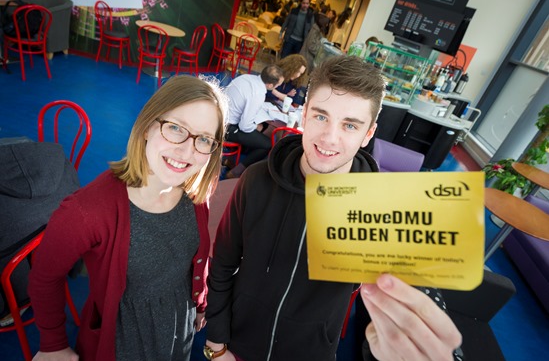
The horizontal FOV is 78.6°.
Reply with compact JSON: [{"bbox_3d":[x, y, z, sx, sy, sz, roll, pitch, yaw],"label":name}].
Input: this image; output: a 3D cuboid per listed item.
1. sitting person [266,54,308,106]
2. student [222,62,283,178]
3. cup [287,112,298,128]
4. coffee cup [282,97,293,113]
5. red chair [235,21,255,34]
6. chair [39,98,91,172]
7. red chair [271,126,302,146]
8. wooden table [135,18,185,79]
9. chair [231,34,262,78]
[{"bbox_3d":[0.094,-0.843,3.961,0.500,1.240,0.700,11,29,-13],"label":"sitting person"},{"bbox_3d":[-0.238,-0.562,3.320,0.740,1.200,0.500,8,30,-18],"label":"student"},{"bbox_3d":[0.173,-0.534,3.084,0.088,0.145,0.088,14,29,-8],"label":"cup"},{"bbox_3d":[0.149,-0.785,3.505,0.088,0.147,0.088,18,28,0],"label":"coffee cup"},{"bbox_3d":[-0.827,-3.419,8.344,0.420,0.885,0.500,7,30,-20],"label":"red chair"},{"bbox_3d":[-1.419,-0.018,2.020,0.420,0.885,0.500,26,30,15],"label":"chair"},{"bbox_3d":[0.135,-0.136,3.113,0.420,0.885,0.500,20,28,4],"label":"red chair"},{"bbox_3d":[-1.949,-2.163,5.657,0.770,0.730,0.770,18,28,0],"label":"wooden table"},{"bbox_3d":[-0.565,-2.597,7.045,0.420,0.885,0.500,16,28,-4],"label":"chair"}]

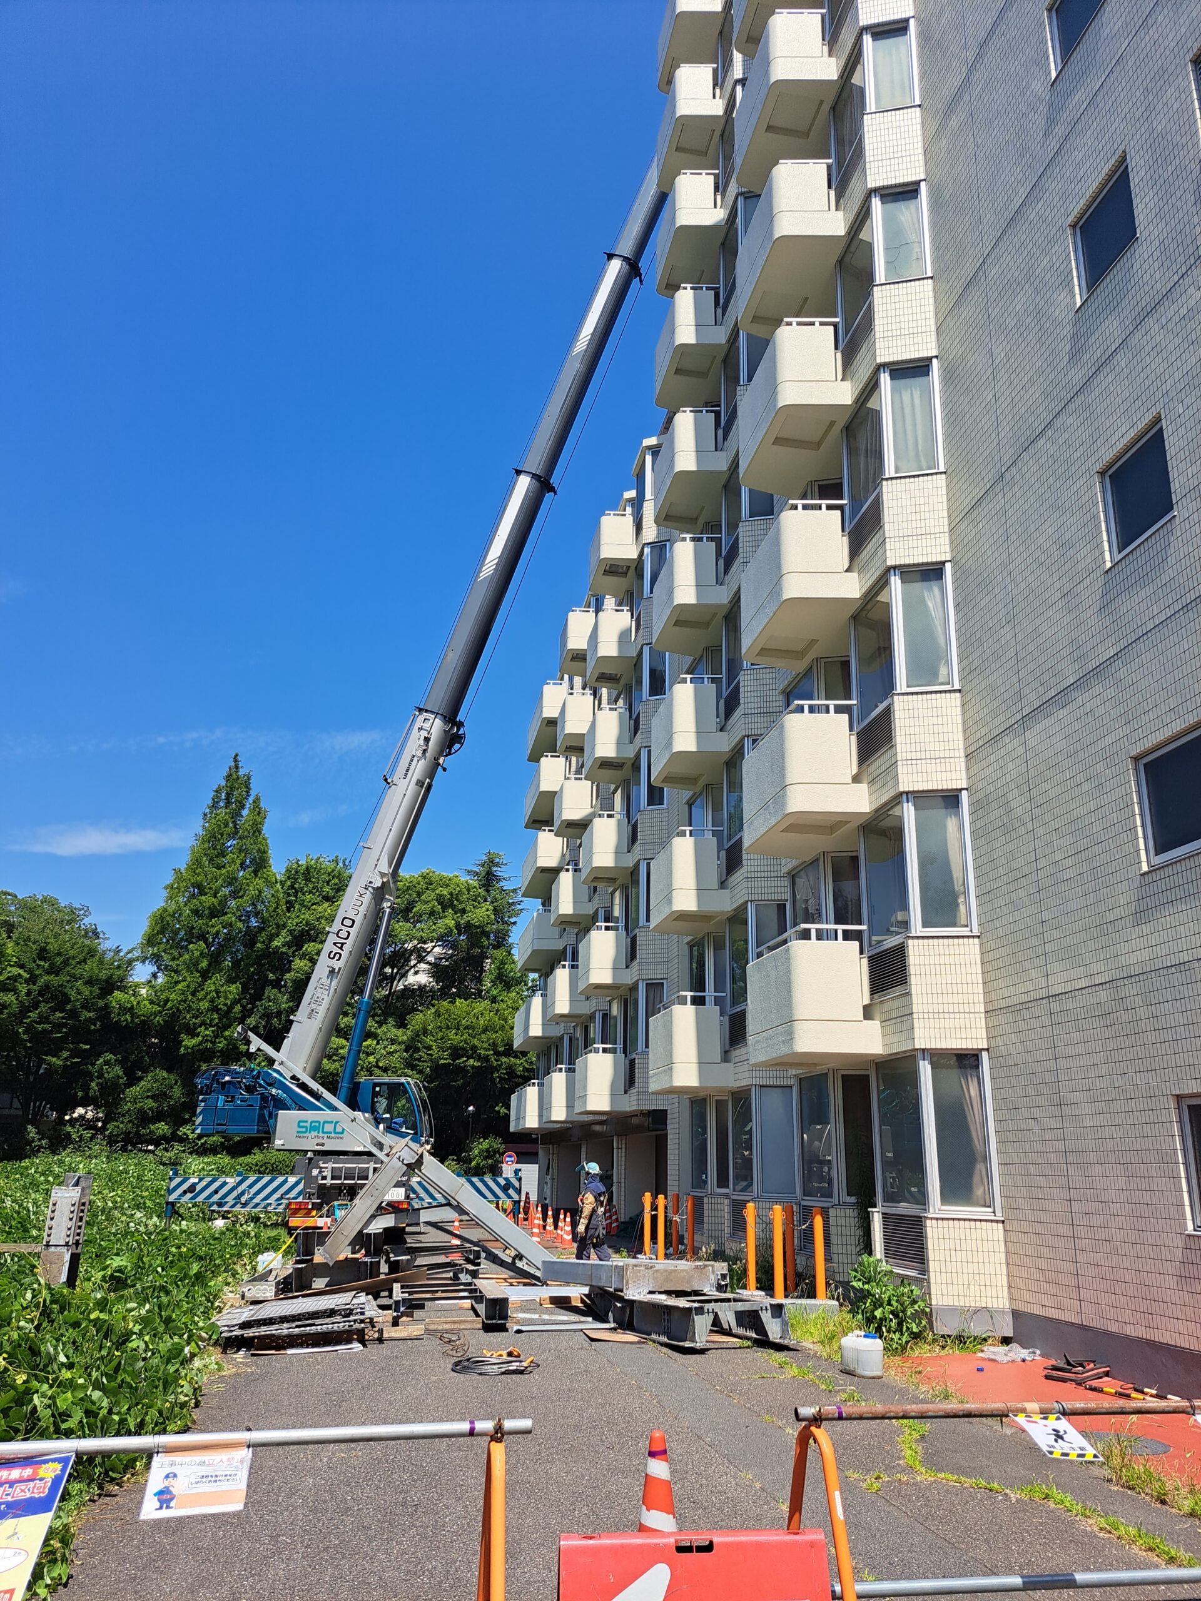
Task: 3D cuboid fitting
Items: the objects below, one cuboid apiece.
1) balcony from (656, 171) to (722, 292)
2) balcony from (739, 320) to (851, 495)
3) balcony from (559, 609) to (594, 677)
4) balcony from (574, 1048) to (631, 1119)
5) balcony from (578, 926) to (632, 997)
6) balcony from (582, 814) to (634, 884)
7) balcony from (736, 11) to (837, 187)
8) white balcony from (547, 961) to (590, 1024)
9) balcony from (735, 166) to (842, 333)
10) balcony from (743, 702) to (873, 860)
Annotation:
[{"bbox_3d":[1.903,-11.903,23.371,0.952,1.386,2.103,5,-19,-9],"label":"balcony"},{"bbox_3d":[2.759,-5.632,15.995,1.000,1.400,2.300,4,-17,-9],"label":"balcony"},{"bbox_3d":[-0.774,-5.507,38.855,0.991,1.568,2.364,5,-18,-10],"label":"balcony"},{"bbox_3d":[0.028,7.288,28.440,0.991,1.568,2.364,5,-18,-10],"label":"balcony"},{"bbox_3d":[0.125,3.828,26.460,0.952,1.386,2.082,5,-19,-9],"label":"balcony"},{"bbox_3d":[0.170,1.370,30.392,0.991,1.568,2.364,5,-18,-10],"label":"balcony"},{"bbox_3d":[2.845,-10.812,17.335,0.989,1.387,2.193,4,-18,-9],"label":"balcony"},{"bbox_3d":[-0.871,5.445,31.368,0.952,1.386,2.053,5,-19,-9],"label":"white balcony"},{"bbox_3d":[2.772,-8.165,16.474,0.989,1.387,2.193,4,-18,-9],"label":"balcony"},{"bbox_3d":[2.551,-0.223,13.893,0.989,1.387,2.193,4,-18,-9],"label":"balcony"}]

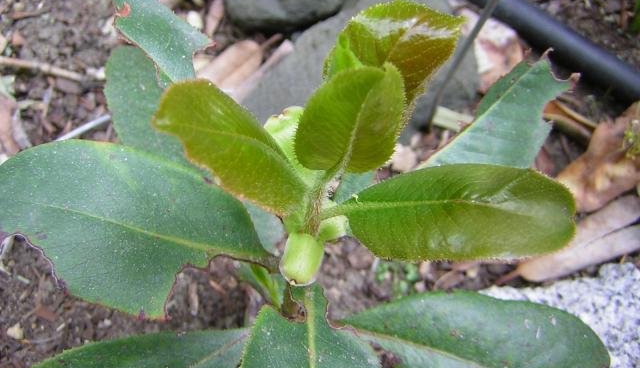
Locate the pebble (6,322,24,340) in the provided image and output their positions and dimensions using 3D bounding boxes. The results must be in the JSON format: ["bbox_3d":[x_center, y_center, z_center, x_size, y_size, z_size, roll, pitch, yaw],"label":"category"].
[{"bbox_3d":[-0.178,0.086,0.390,0.010,0.007,0.009,0,53,0],"label":"pebble"}]

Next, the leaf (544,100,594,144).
[{"bbox_3d":[0.155,-0.038,0.414,0.036,0.010,0.013,39,63,21],"label":"leaf"}]

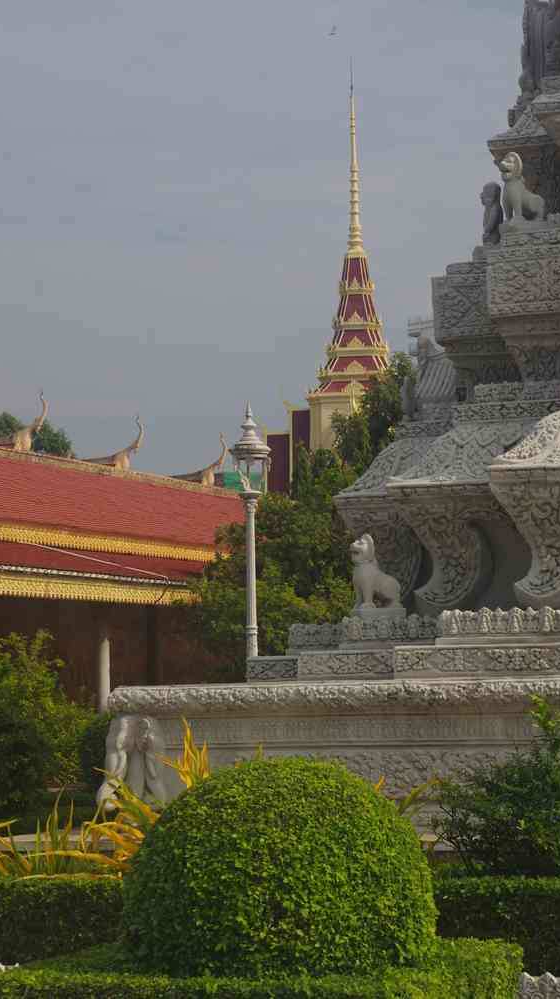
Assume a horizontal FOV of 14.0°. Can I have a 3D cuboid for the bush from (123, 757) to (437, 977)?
[{"bbox_3d":[0.002,1.612,10.300,1.420,0.920,1.420,-1,-5,0],"label":"bush"}]

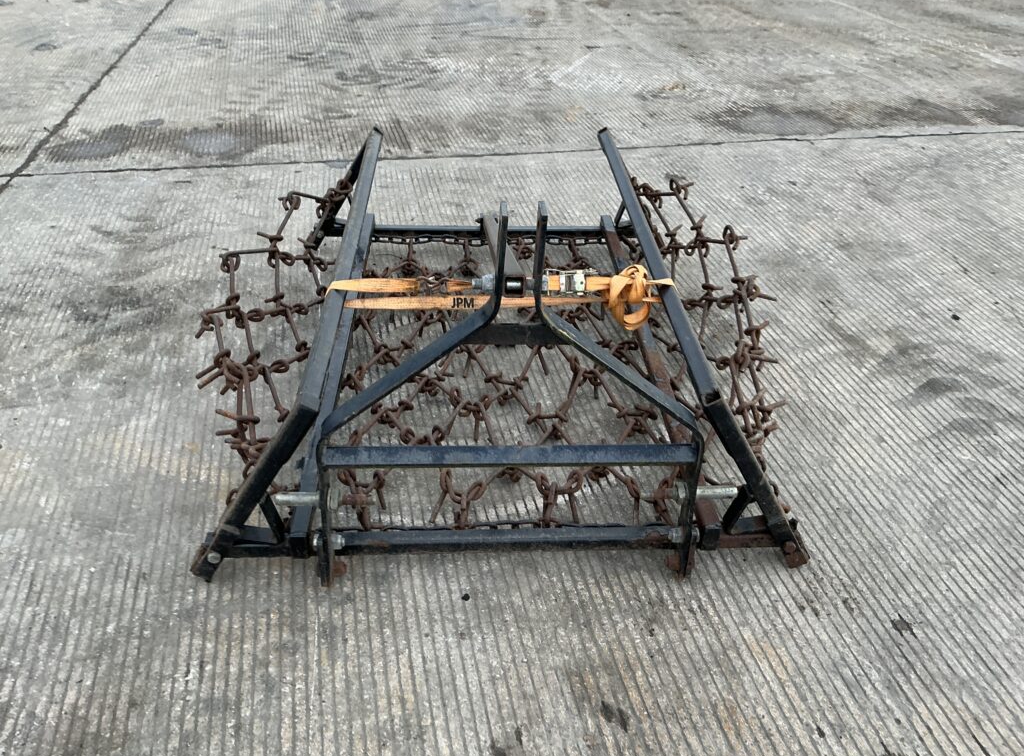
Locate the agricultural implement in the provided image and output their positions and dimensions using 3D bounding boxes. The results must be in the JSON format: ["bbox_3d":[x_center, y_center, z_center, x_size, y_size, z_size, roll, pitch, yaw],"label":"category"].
[{"bbox_3d":[-0.035,-0.315,2.052,1.215,0.726,1.558,0,35,-3],"label":"agricultural implement"}]

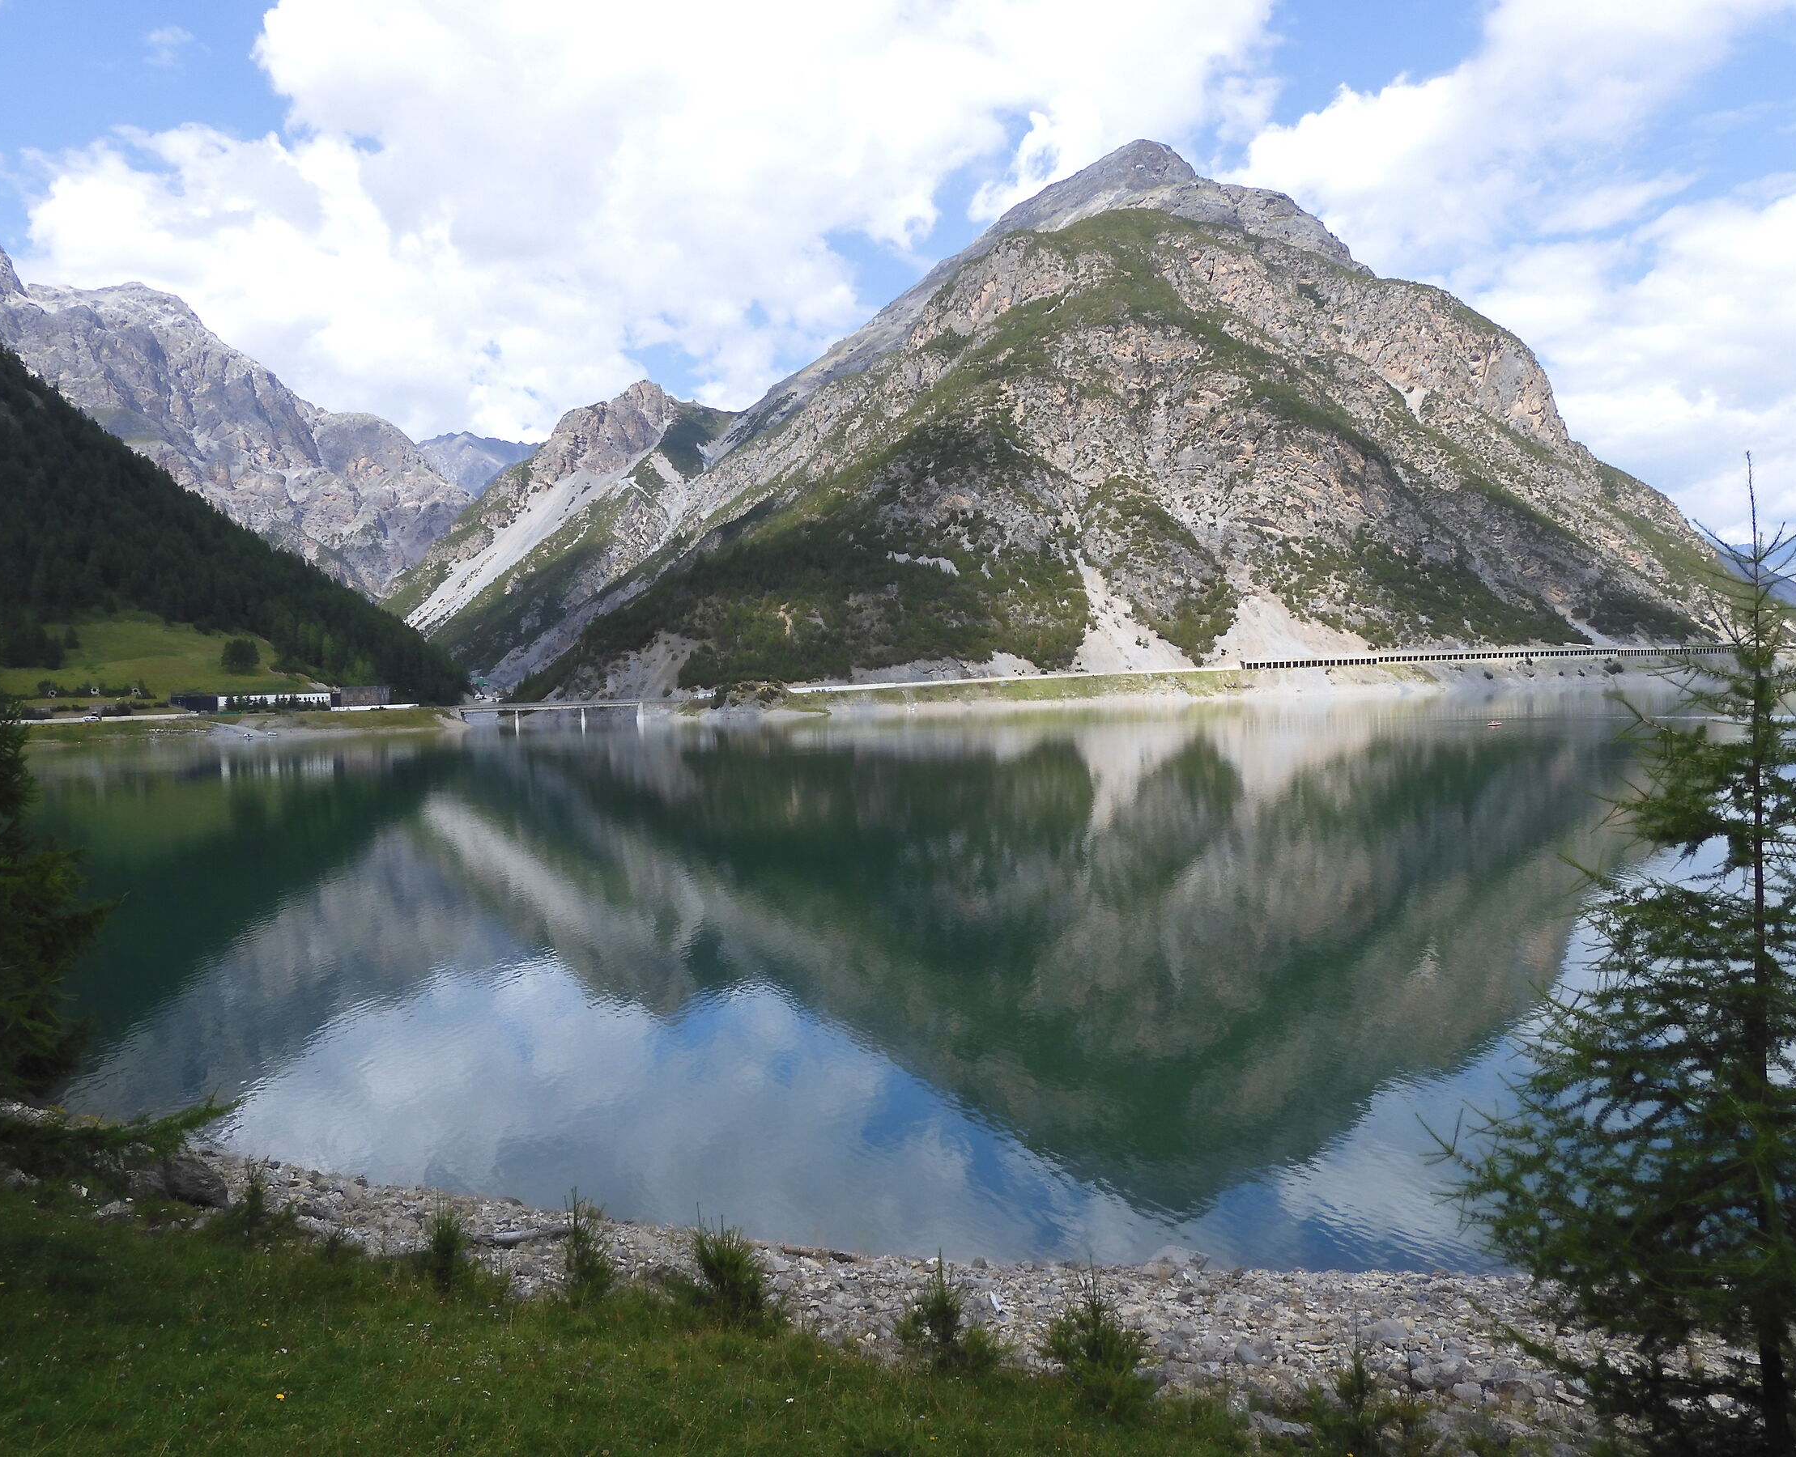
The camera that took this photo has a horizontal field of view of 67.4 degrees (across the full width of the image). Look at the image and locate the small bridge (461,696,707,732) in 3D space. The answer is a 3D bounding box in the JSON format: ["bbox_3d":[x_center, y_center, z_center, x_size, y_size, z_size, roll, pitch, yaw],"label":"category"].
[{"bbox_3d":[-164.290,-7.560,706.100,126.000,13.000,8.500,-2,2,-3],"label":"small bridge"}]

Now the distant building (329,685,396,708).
[{"bbox_3d":[-273.090,-16.190,687.570,29.000,9.800,14.000,-3,2,-14],"label":"distant building"}]

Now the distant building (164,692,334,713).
[{"bbox_3d":[-320.780,-13.150,666.730,72.000,7.800,14.000,-3,2,-14],"label":"distant building"}]

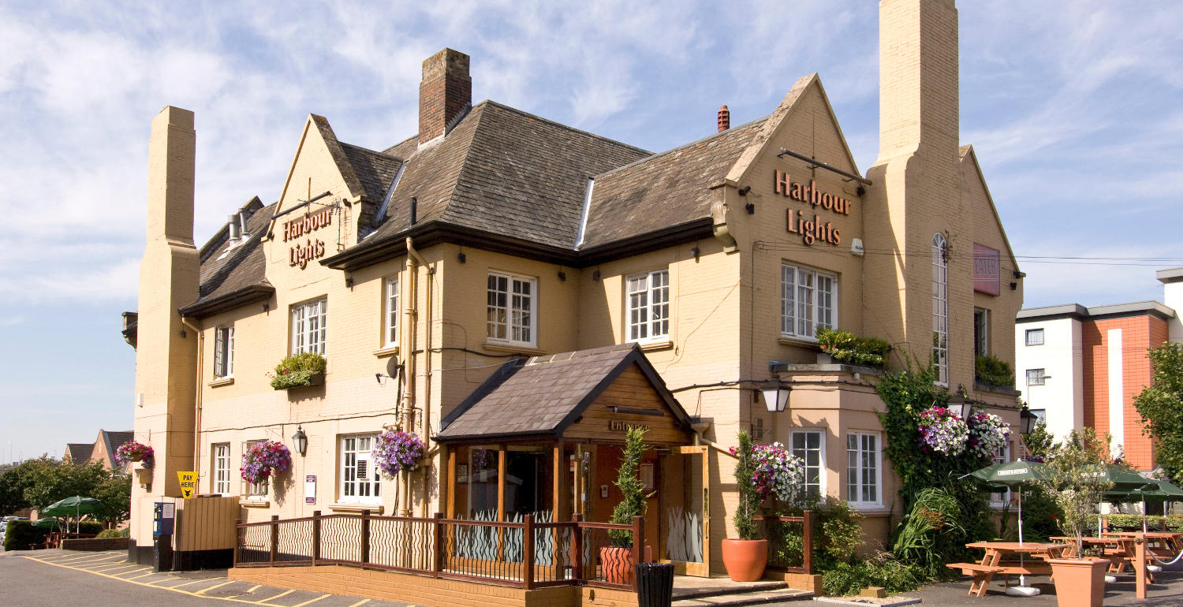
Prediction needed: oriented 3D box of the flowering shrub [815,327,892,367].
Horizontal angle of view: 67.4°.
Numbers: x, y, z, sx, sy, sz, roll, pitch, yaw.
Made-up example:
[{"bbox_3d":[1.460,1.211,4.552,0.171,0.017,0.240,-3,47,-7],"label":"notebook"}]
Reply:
[{"bbox_3d":[4.613,0.781,15.600,1.550,0.620,0.620,8,-11,-44],"label":"flowering shrub"}]

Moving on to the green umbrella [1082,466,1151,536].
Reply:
[{"bbox_3d":[9.797,4.176,17.000,1.850,2.220,1.850,8,-11,-44],"label":"green umbrella"}]

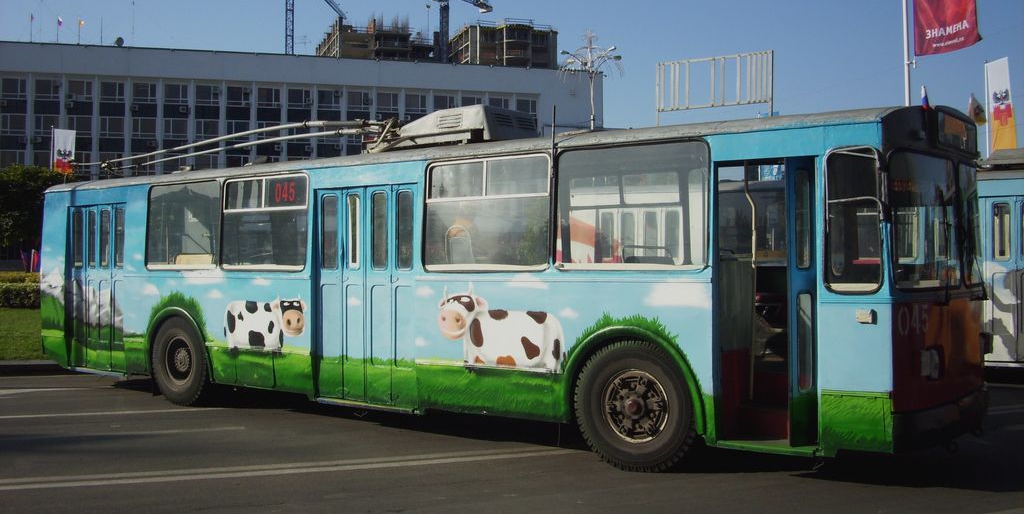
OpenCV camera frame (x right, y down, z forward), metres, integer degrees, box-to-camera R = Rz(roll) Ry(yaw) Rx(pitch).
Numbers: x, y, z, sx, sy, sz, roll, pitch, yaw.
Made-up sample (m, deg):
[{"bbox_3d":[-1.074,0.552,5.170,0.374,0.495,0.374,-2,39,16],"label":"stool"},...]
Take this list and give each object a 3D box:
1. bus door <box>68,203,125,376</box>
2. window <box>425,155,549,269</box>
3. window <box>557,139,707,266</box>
[{"bbox_3d":[-5.301,0.399,12.853,1.317,2.127,0.100,0,0,37],"label":"bus door"},{"bbox_3d":[-0.246,-0.386,9.035,1.418,1.014,0.070,0,0,37],"label":"window"},{"bbox_3d":[0.944,-0.395,8.142,1.411,1.009,0.070,0,0,37],"label":"window"}]

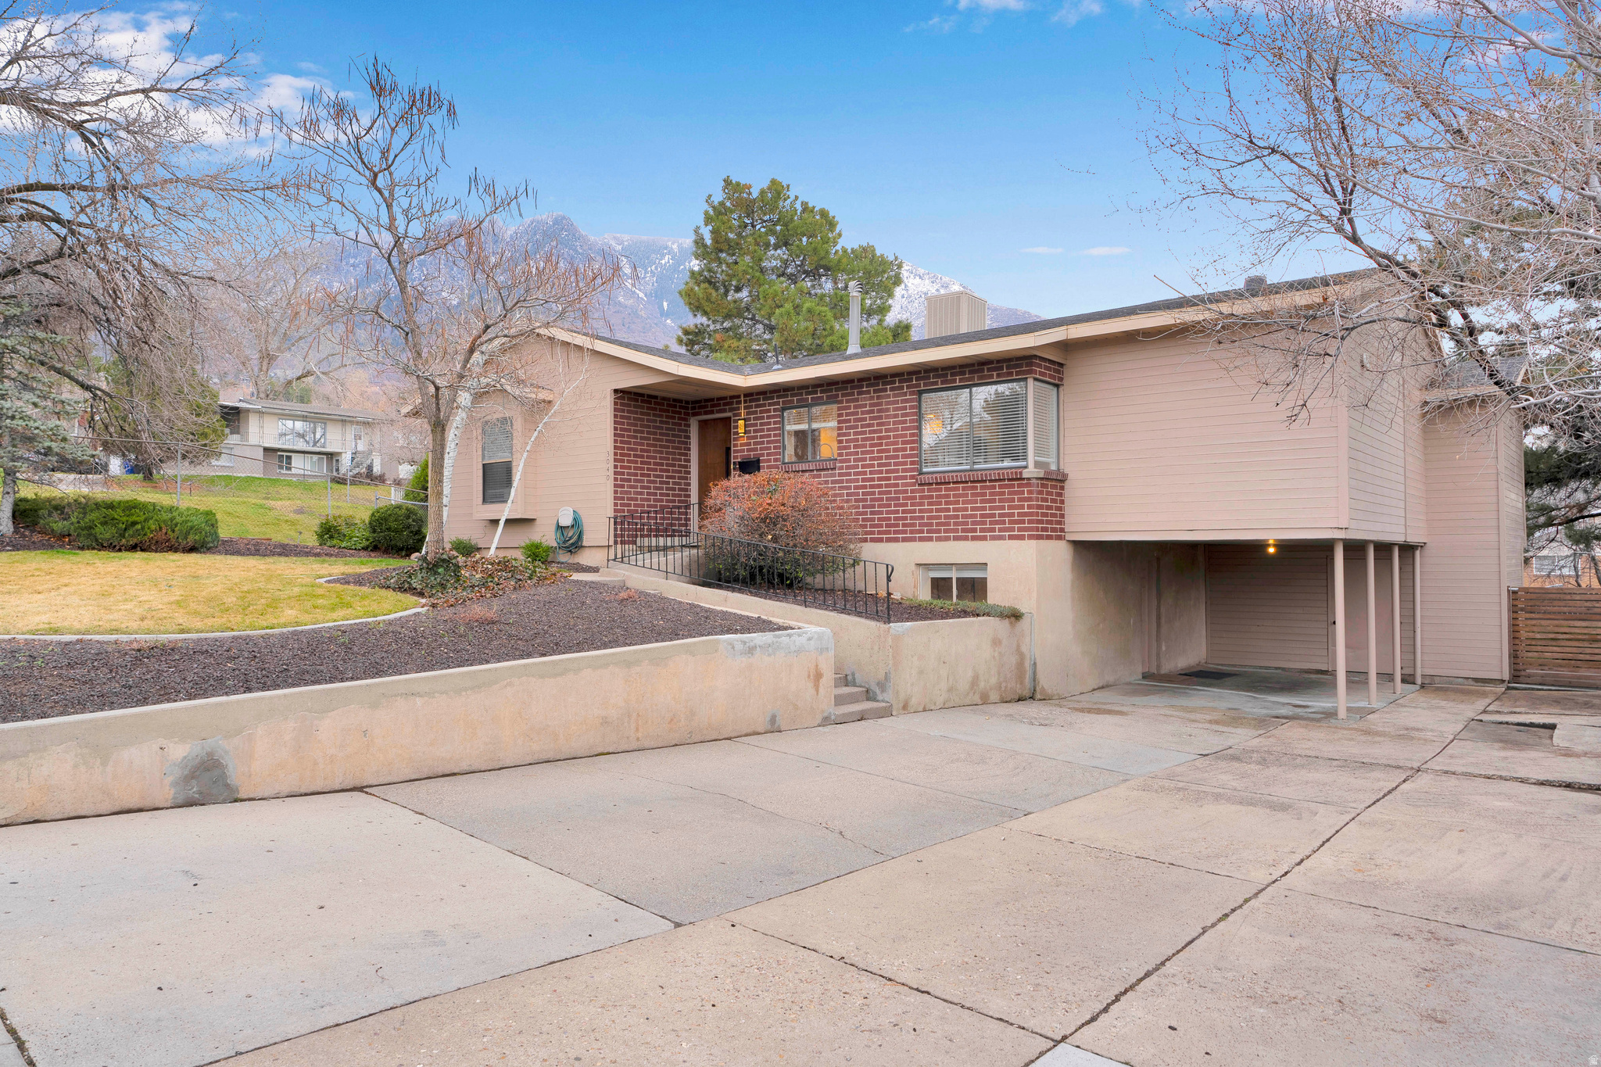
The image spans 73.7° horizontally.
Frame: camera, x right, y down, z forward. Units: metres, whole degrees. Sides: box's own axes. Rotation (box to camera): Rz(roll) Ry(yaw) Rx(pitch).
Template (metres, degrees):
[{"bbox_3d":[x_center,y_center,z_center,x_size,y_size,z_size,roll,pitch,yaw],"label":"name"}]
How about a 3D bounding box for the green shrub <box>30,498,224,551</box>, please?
[{"bbox_3d":[-11.400,-0.140,18.100,3.000,0.930,1.900,0,-1,-12],"label":"green shrub"}]

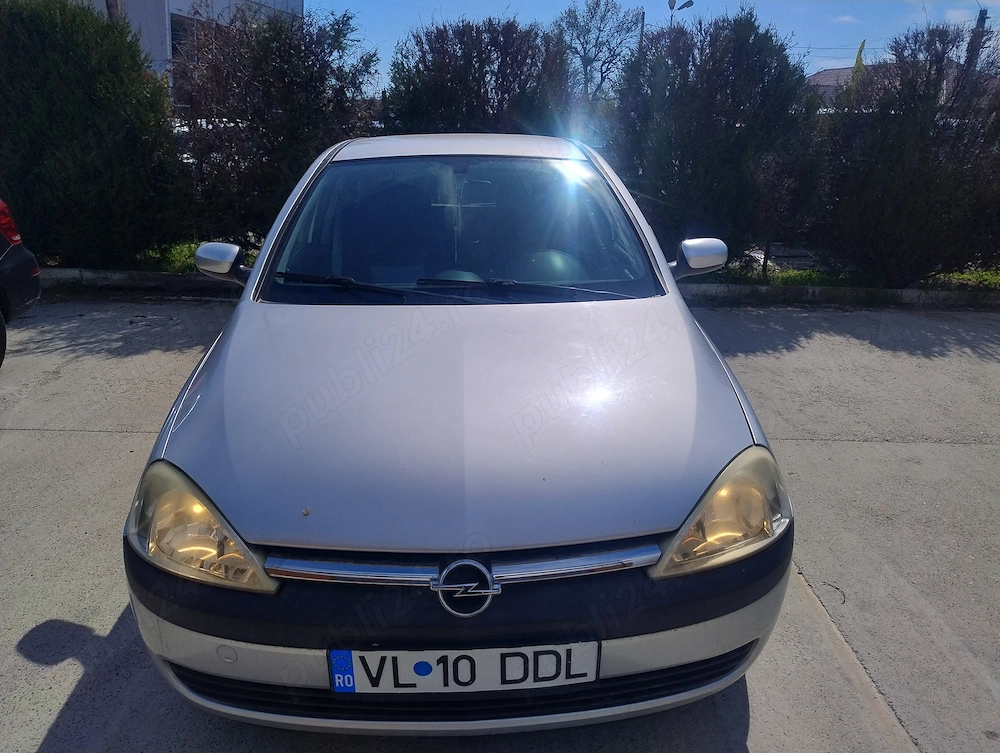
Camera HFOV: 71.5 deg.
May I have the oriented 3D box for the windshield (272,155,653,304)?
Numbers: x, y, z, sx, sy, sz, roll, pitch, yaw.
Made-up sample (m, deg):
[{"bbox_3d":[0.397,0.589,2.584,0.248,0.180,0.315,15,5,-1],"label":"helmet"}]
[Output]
[{"bbox_3d":[-0.128,-0.534,2.403,1.320,0.150,0.914,-1,49,-2],"label":"windshield"}]

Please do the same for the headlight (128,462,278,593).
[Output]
[{"bbox_3d":[-0.645,0.309,1.510,0.390,0.200,0.250,2,21,7],"label":"headlight"}]

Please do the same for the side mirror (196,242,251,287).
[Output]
[{"bbox_3d":[-0.968,-0.394,2.433,0.195,0.145,0.120,-1,18,-2],"label":"side mirror"}]

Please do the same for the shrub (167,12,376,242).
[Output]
[{"bbox_3d":[-2.309,-2.305,7.029,1.900,2.320,1.500,2,19,5],"label":"shrub"}]

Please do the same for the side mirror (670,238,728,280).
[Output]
[{"bbox_3d":[0.713,-0.421,2.494,0.195,0.145,0.120,-1,18,-2],"label":"side mirror"}]

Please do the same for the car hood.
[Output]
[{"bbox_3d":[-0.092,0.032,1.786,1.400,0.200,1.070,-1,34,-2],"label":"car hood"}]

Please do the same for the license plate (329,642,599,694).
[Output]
[{"bbox_3d":[-0.065,0.571,1.369,0.525,0.113,0.030,-1,20,-2],"label":"license plate"}]

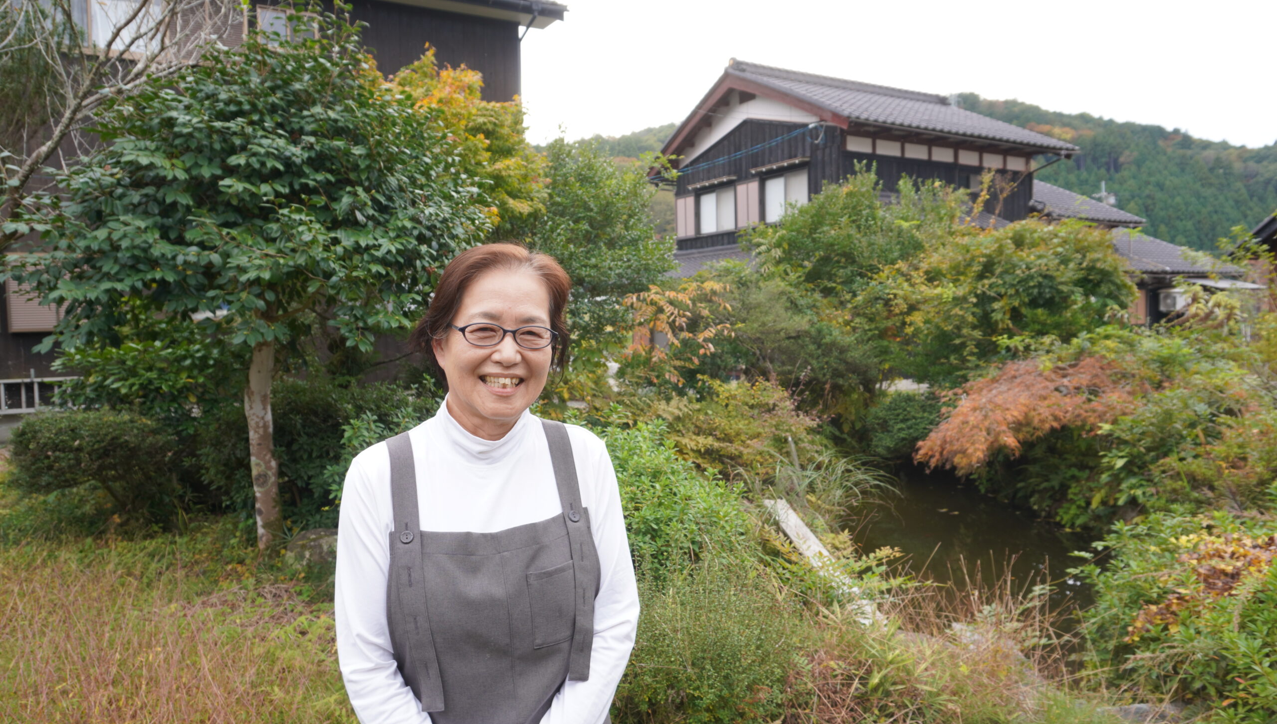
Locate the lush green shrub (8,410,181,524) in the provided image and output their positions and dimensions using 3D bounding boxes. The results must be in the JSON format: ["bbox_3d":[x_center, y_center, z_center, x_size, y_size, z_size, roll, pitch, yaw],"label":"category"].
[{"bbox_3d":[-3.942,0.764,6.200,1.200,0.800,1.100,-3,4,-33],"label":"lush green shrub"}]

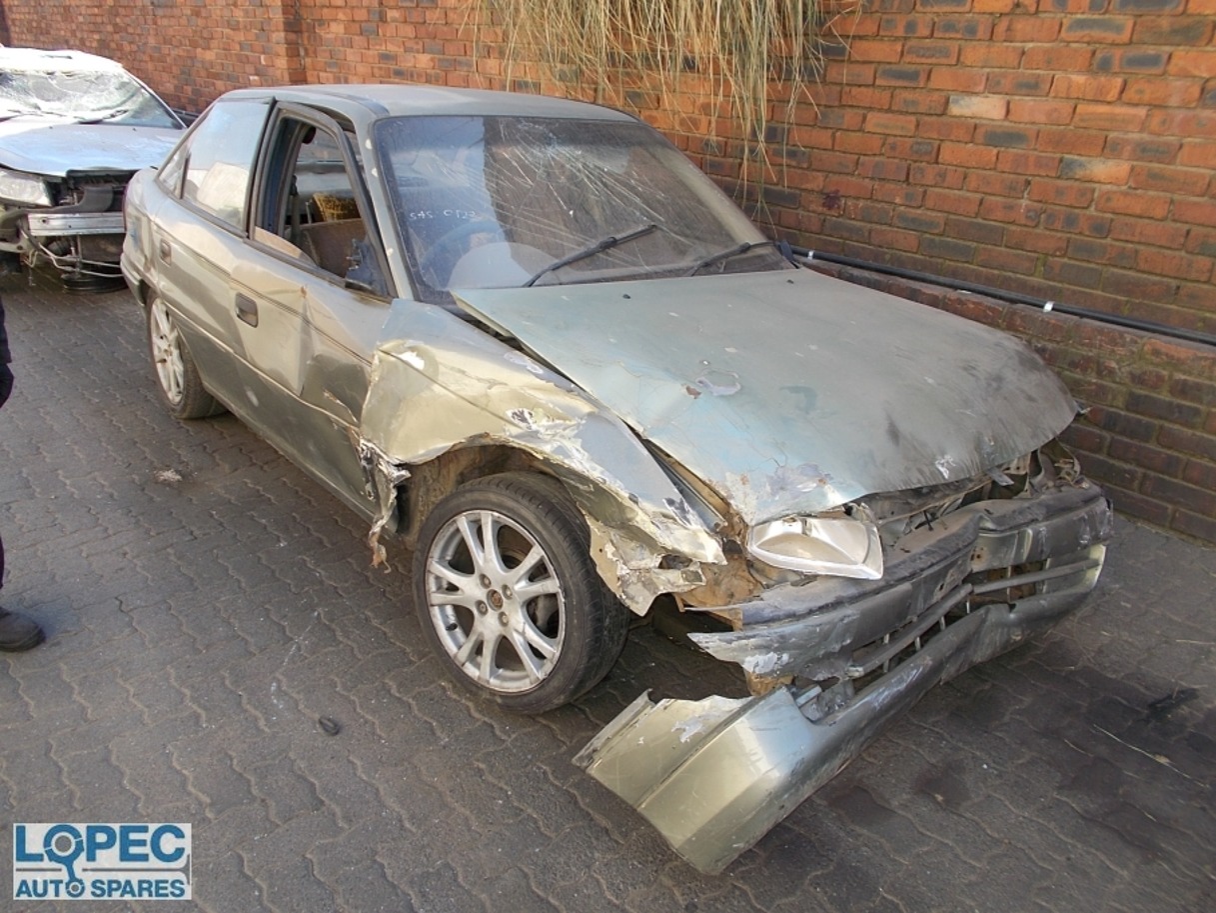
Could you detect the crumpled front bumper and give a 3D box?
[{"bbox_3d":[0.688,0.398,2.249,1.600,0.460,0.510,-18,30,-36],"label":"crumpled front bumper"}]

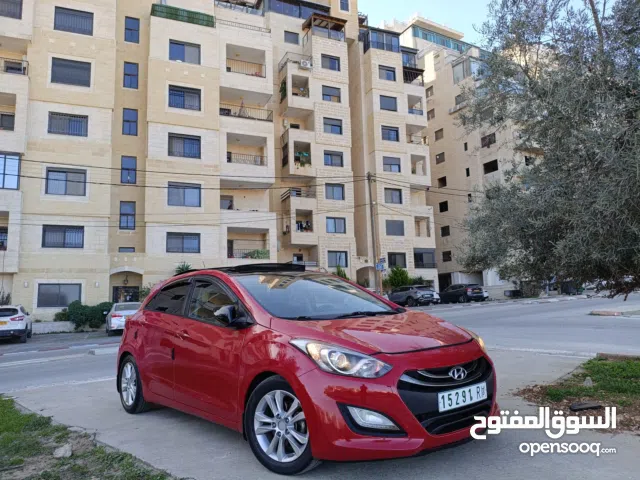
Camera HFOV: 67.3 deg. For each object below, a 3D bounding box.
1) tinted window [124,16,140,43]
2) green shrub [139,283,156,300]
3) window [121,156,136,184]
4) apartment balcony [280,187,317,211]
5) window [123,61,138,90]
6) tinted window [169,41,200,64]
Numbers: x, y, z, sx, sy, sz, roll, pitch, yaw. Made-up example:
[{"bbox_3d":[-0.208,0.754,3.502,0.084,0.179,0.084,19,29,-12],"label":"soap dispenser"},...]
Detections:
[{"bbox_3d":[-12.211,-13.635,31.312,0.882,1.723,0.129,2,-9,-23],"label":"tinted window"},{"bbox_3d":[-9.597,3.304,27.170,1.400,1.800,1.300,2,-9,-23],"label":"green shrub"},{"bbox_3d":[-12.120,-4.434,30.470,0.871,1.751,0.150,1,-9,-20],"label":"window"},{"bbox_3d":[-1.915,-3.362,44.215,2.490,1.910,2.896,2,-9,-21],"label":"apartment balcony"},{"bbox_3d":[-12.113,-10.541,30.884,0.882,1.753,0.129,2,-9,-23],"label":"window"},{"bbox_3d":[-8.760,-12.156,31.262,1.983,1.423,0.150,2,-9,-23],"label":"tinted window"}]

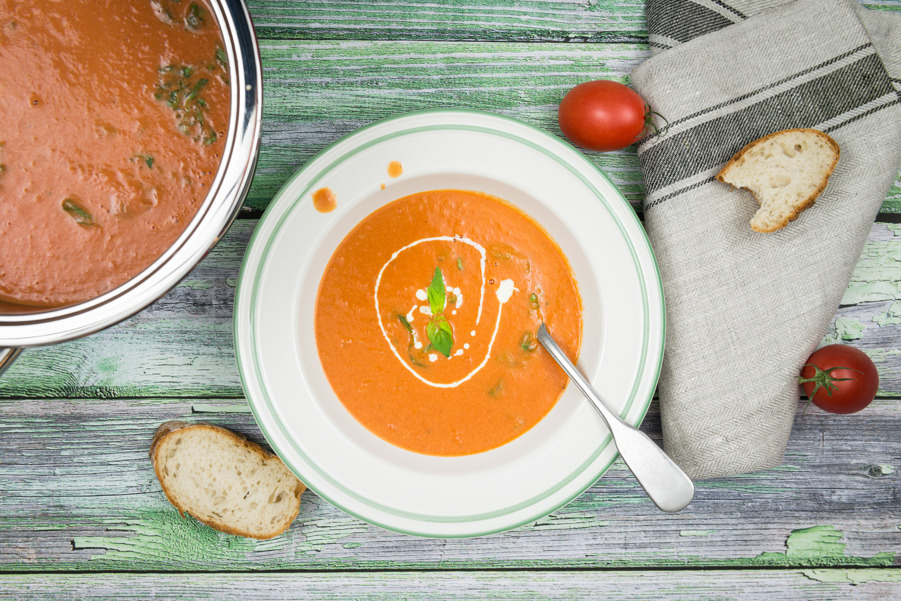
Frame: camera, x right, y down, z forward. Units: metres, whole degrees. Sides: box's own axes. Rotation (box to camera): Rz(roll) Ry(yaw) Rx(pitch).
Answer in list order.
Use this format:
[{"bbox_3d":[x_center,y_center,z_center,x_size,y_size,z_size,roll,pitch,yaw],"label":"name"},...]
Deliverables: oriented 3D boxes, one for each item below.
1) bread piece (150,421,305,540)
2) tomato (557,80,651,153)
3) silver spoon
[{"bbox_3d":[-0.133,0.105,0.646,0.093,0.018,0.054,30,90,0],"label":"bread piece"},{"bbox_3d":[0.089,-0.106,0.634,0.053,0.041,0.041,3,90,0],"label":"tomato"},{"bbox_3d":[0.070,0.039,0.626,0.042,0.025,0.194,-39,78,0],"label":"silver spoon"}]

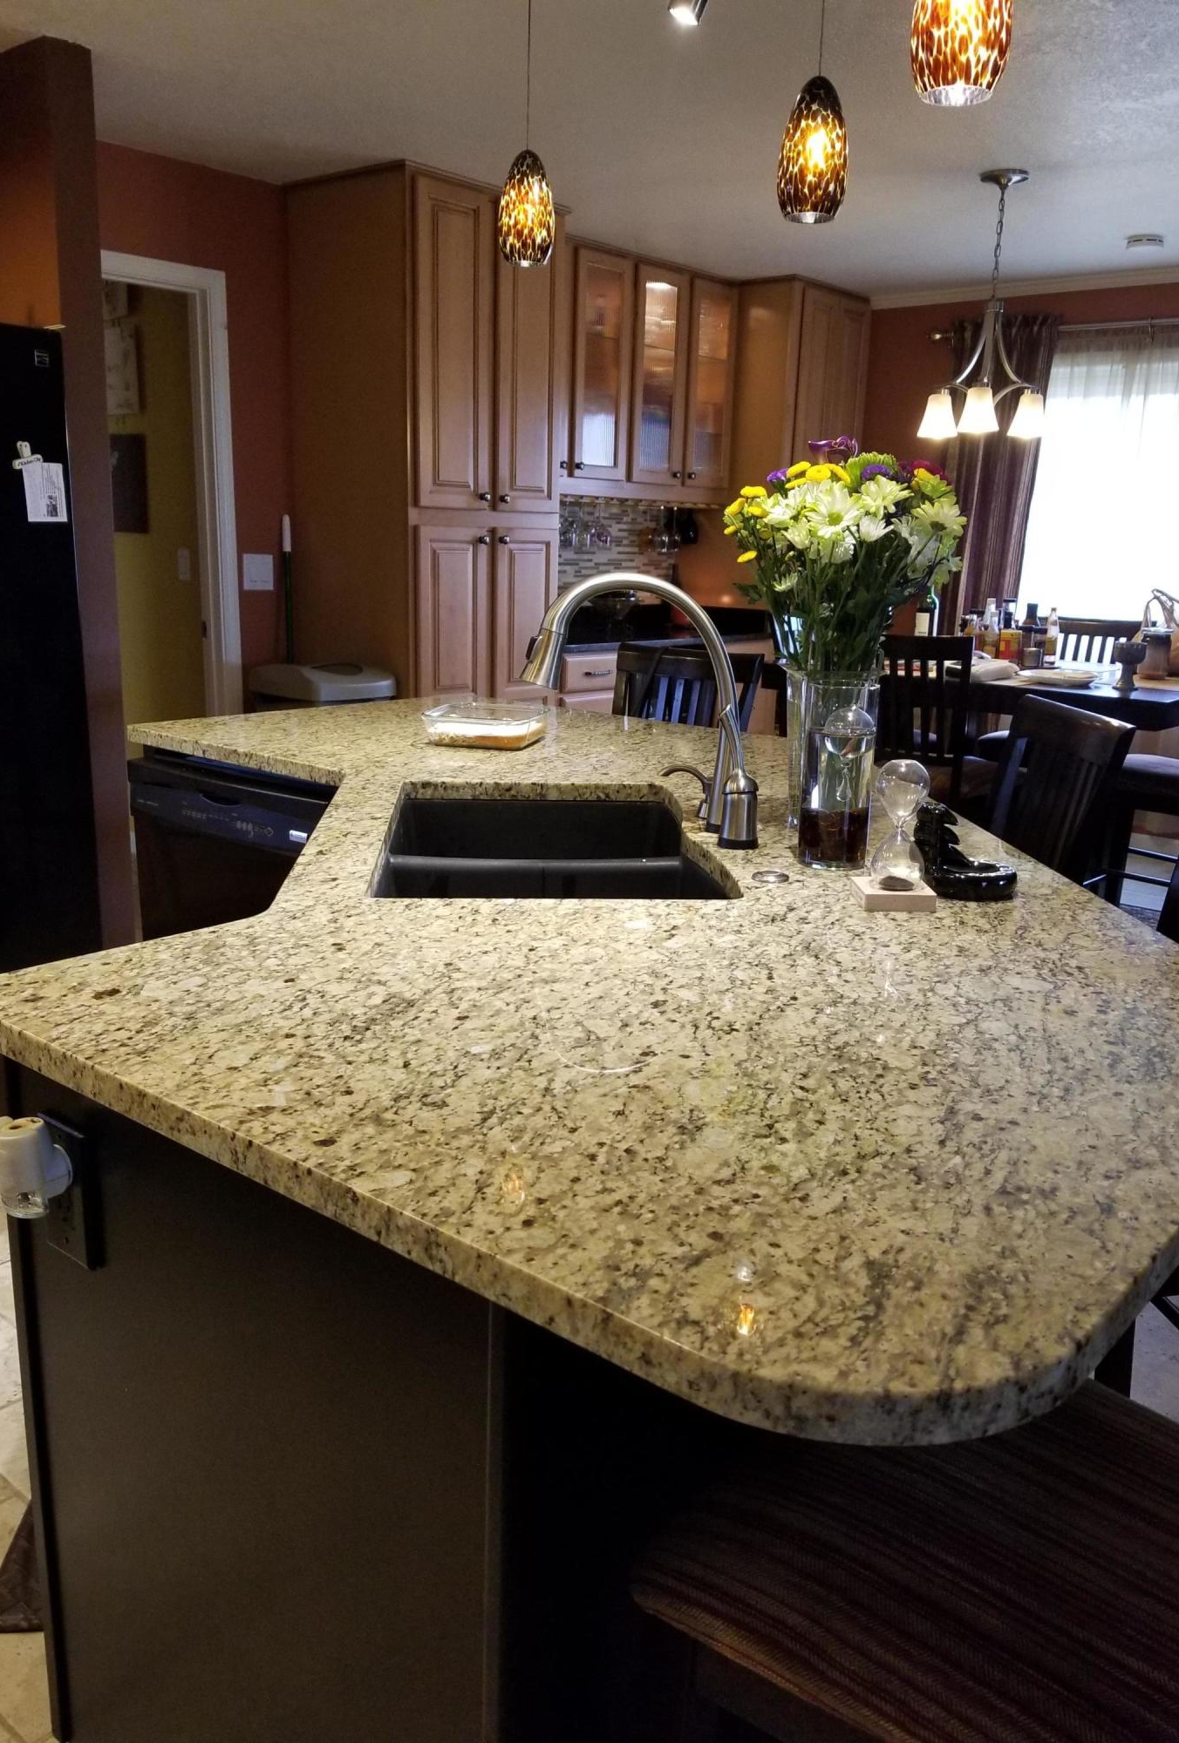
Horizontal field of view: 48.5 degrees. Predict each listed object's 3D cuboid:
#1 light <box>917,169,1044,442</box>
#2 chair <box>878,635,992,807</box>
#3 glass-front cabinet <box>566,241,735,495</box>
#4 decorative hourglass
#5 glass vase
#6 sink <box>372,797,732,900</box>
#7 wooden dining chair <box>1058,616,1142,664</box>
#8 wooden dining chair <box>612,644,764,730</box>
[{"bbox_3d":[1.217,-1.714,3.981,0.390,0.745,0.380,2,15,0],"label":"light"},{"bbox_3d":[1.183,-0.361,4.868,0.460,1.055,0.550,8,16,21],"label":"chair"},{"bbox_3d":[0.141,-2.098,5.664,0.320,0.930,1.190,14,20,38],"label":"glass-front cabinet"},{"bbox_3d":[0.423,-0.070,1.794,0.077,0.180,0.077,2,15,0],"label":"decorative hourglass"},{"bbox_3d":[0.376,-0.150,2.001,0.107,0.272,0.107,2,15,0],"label":"glass vase"},{"bbox_3d":[-0.077,0.070,2.184,0.530,0.230,0.790,1,15,-5],"label":"sink"},{"bbox_3d":[1.973,-0.485,5.412,0.460,1.063,0.550,11,17,29],"label":"wooden dining chair"},{"bbox_3d":[0.121,-0.076,3.686,0.460,1.055,0.550,12,18,32],"label":"wooden dining chair"}]

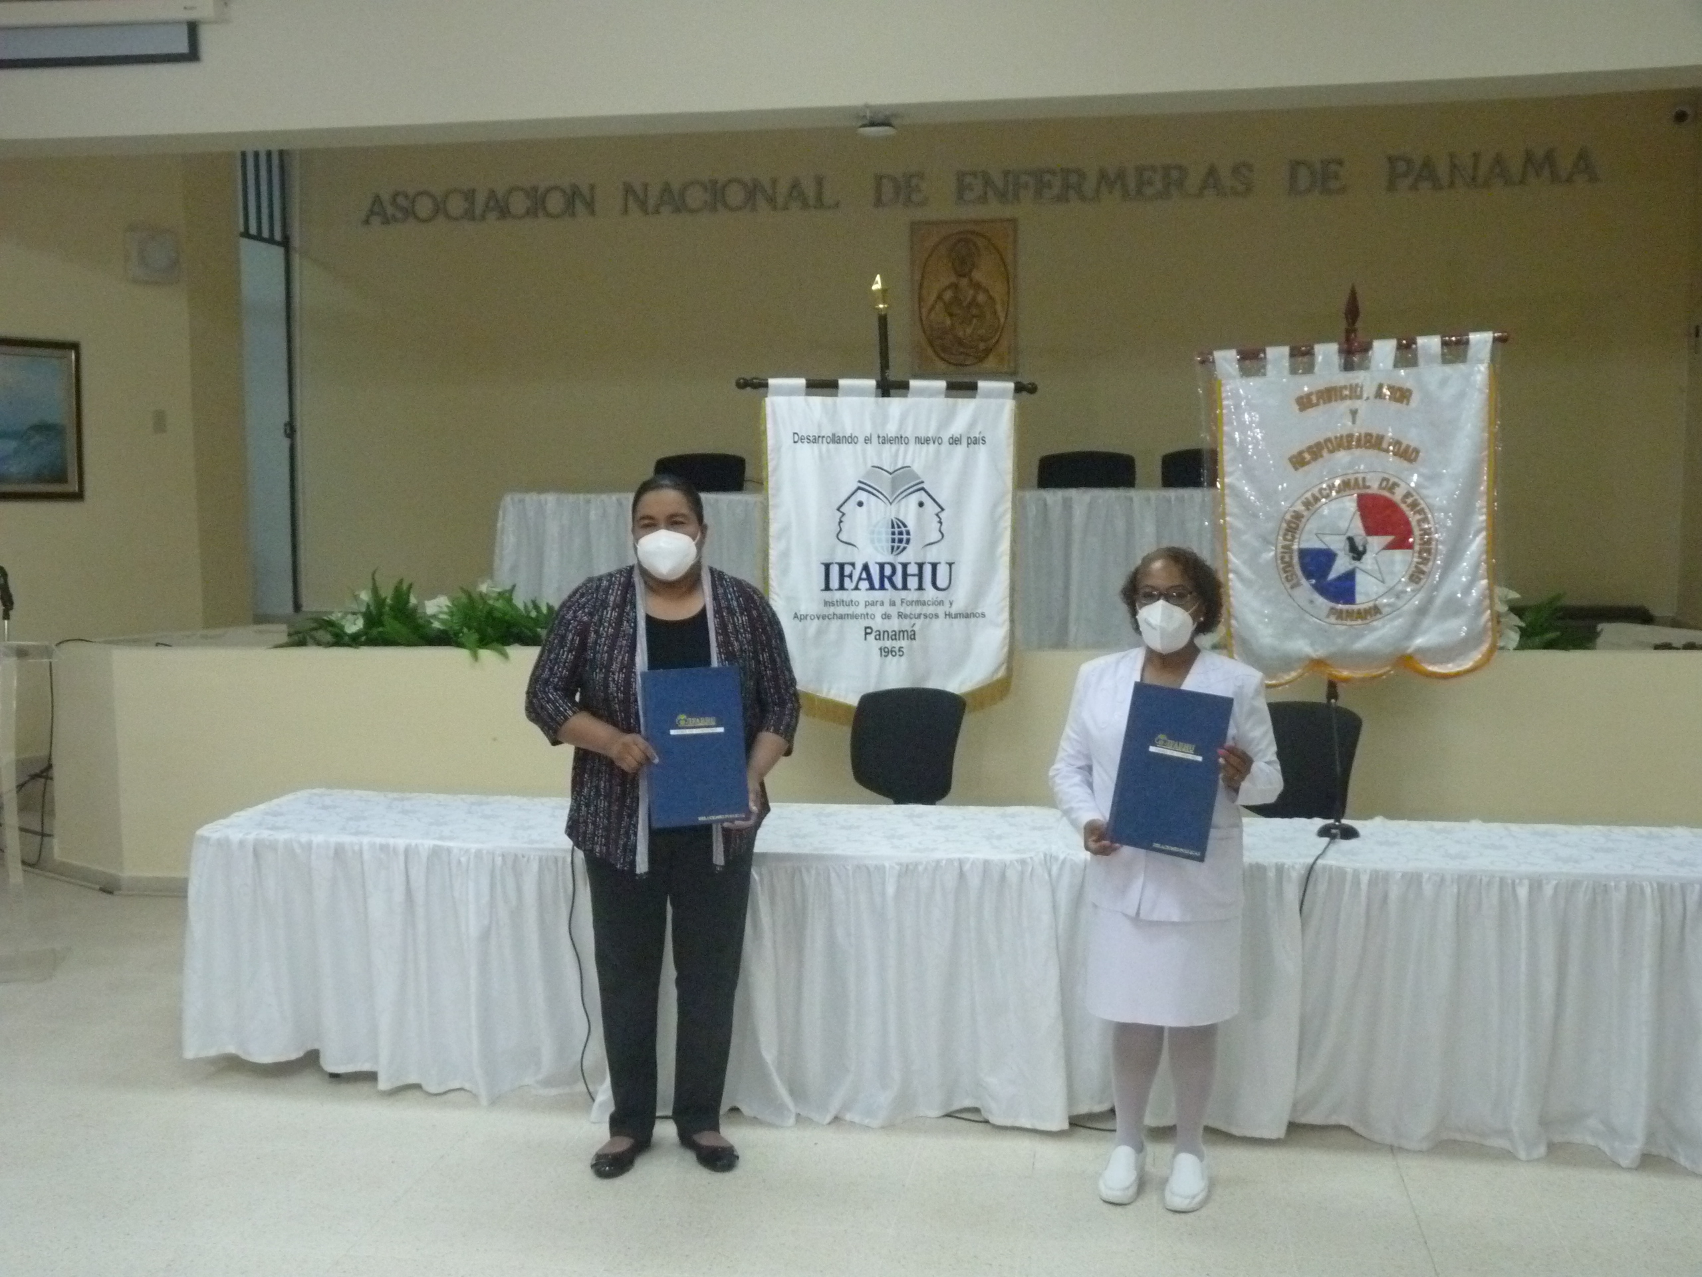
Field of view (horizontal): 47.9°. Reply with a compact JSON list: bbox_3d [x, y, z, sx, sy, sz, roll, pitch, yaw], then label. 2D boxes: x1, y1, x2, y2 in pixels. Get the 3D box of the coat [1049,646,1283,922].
[{"bbox_3d":[0.730,0.332,4.451,0.520,0.630,0.330,1,6,15],"label":"coat"}]

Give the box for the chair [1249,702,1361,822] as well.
[{"bbox_3d":[1.409,0.676,6.111,0.580,0.930,0.580,2,6,25],"label":"chair"}]

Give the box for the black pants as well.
[{"bbox_3d":[-0.453,0.798,4.746,0.410,0.880,0.290,-1,5,-4],"label":"black pants"}]

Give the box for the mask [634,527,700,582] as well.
[{"bbox_3d":[-0.435,-0.198,4.531,0.150,0.130,0.100,-1,5,-5],"label":"mask"}]

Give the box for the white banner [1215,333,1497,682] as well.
[{"bbox_3d":[1.734,-0.441,6.589,0.940,1.180,0.070,1,5,10],"label":"white banner"}]

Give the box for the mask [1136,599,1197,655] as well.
[{"bbox_3d":[0.719,-0.026,4.367,0.140,0.130,0.100,1,6,14],"label":"mask"}]

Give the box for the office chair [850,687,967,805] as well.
[{"bbox_3d":[0.162,0.658,6.390,0.580,0.950,0.580,2,6,22],"label":"office chair"}]

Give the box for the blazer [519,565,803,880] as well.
[{"bbox_3d":[-0.454,0.194,4.629,0.640,0.730,0.350,-1,5,-4],"label":"blazer"}]

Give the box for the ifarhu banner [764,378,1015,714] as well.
[{"bbox_3d":[0.136,-0.327,6.880,0.890,1.180,0.070,0,5,2],"label":"ifarhu banner"}]

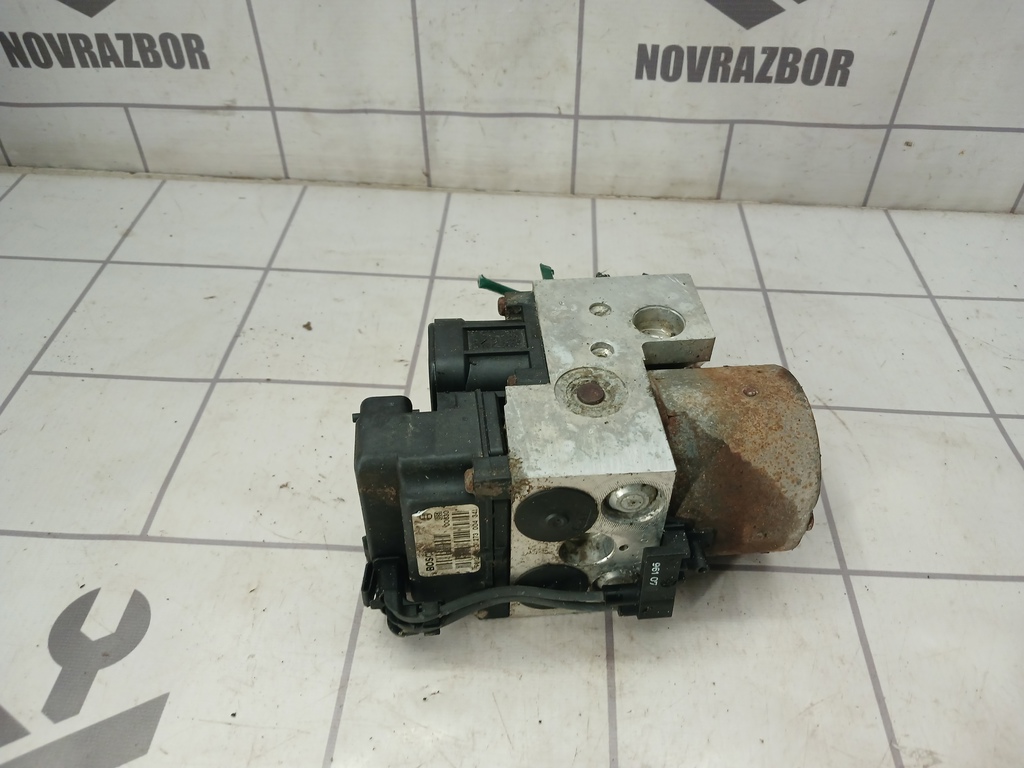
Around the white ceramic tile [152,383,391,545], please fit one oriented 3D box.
[{"bbox_3d":[-0.107,0.037,0.382,0.097,0.008,0.095,3,44,2],"label":"white ceramic tile"}]

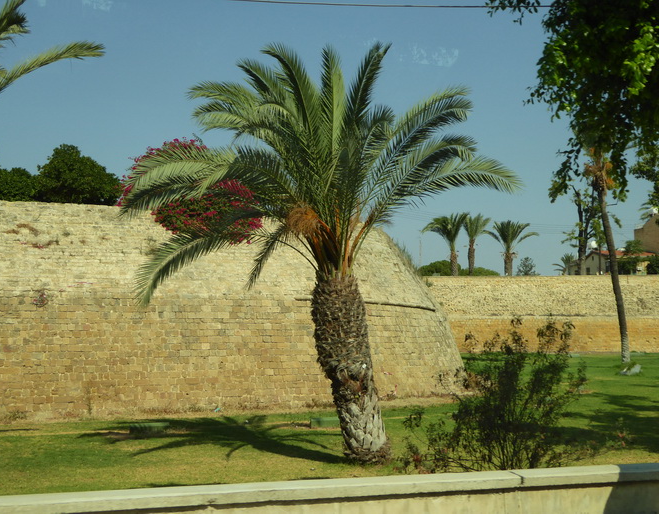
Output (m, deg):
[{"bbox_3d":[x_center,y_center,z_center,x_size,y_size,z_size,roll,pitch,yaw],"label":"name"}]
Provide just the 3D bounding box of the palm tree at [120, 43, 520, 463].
[{"bbox_3d":[-0.169,-0.076,15.700,6.600,7.090,6.200,0,-5,0],"label":"palm tree"}]

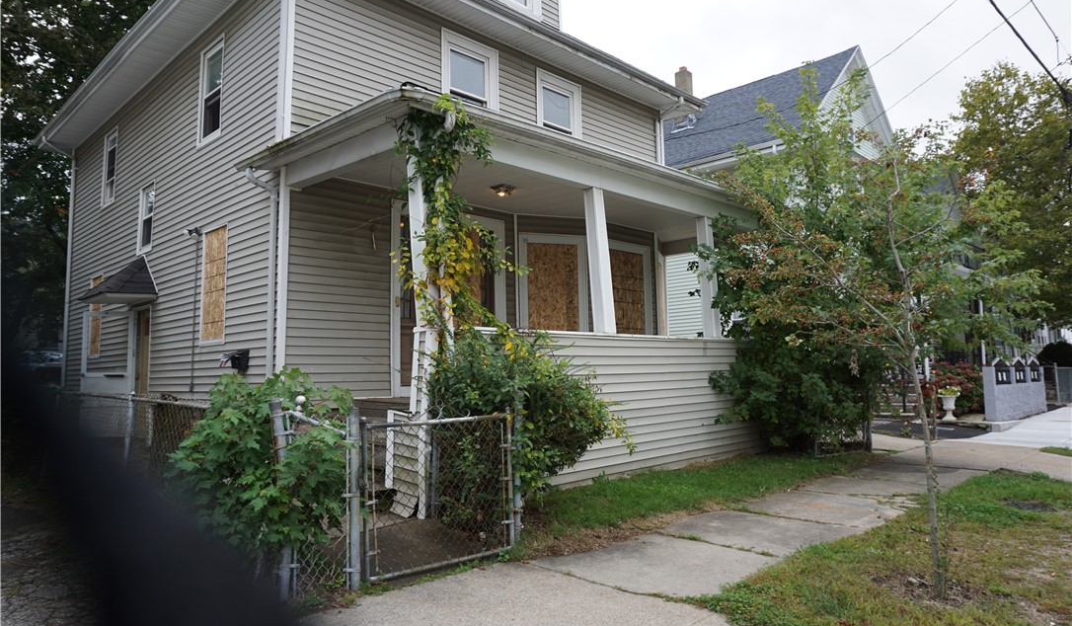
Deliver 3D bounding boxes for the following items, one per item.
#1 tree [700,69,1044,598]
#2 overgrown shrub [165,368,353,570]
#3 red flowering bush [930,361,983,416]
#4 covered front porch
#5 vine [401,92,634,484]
[{"bbox_3d":[1.882,0.134,3.979,1.521,2.714,1.638,-1,-5,0],"label":"tree"},{"bbox_3d":[-1.581,0.919,4.095,0.889,1.193,1.030,-6,-7,44],"label":"overgrown shrub"},{"bbox_3d":[8.665,1.558,14.742,1.150,1.150,1.250,-6,-7,44],"label":"red flowering bush"},{"bbox_3d":[0.605,-0.044,9.434,2.668,4.025,7.546,-6,-7,44],"label":"covered front porch"},{"bbox_3d":[-0.076,-0.066,6.693,0.994,3.604,2.398,-6,-7,44],"label":"vine"}]

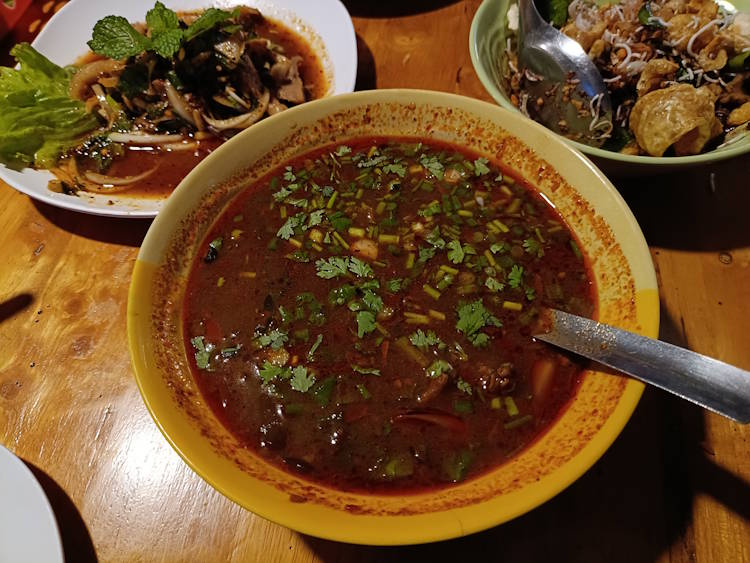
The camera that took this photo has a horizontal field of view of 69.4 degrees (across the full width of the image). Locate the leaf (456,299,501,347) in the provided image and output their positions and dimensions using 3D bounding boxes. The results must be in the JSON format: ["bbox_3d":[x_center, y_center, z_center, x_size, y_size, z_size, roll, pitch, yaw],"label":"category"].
[{"bbox_3d":[0.048,0.019,0.248,0.020,0.005,0.024,3,59,5],"label":"leaf"}]

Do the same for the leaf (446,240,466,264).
[{"bbox_3d":[0.041,-0.015,0.269,0.008,0.004,0.015,1,58,4],"label":"leaf"}]

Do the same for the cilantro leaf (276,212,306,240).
[{"bbox_3d":[-0.042,-0.029,0.282,0.010,0.004,0.021,39,68,23],"label":"cilantro leaf"}]

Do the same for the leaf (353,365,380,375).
[{"bbox_3d":[-0.004,0.039,0.238,0.013,0.004,0.003,10,59,9],"label":"leaf"}]

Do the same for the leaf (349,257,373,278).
[{"bbox_3d":[-0.008,-0.006,0.267,0.007,0.004,0.017,-35,63,-17],"label":"leaf"}]

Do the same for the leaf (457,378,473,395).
[{"bbox_3d":[0.039,0.045,0.233,0.008,0.003,0.005,31,65,20],"label":"leaf"}]

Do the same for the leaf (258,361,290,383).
[{"bbox_3d":[-0.044,0.042,0.239,0.014,0.003,0.010,16,61,12],"label":"leaf"}]

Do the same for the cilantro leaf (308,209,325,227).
[{"bbox_3d":[-0.031,-0.033,0.284,0.007,0.004,0.012,7,59,7],"label":"cilantro leaf"}]

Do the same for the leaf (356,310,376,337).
[{"bbox_3d":[-0.004,0.020,0.251,0.008,0.003,0.013,-6,58,-1],"label":"leaf"}]

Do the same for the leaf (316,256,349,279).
[{"bbox_3d":[-0.021,-0.007,0.267,0.016,0.004,0.013,0,58,3],"label":"leaf"}]

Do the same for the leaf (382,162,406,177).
[{"bbox_3d":[0.011,-0.062,0.300,0.013,0.003,0.008,13,60,11],"label":"leaf"}]

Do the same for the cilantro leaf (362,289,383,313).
[{"bbox_3d":[-0.001,0.009,0.257,0.007,0.004,0.015,-36,63,-18],"label":"cilantro leaf"}]

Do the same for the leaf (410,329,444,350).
[{"bbox_3d":[0.024,0.026,0.245,0.015,0.004,0.009,4,59,6],"label":"leaf"}]

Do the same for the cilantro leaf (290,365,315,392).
[{"bbox_3d":[-0.033,0.043,0.238,0.011,0.003,0.011,34,66,21],"label":"cilantro leaf"}]

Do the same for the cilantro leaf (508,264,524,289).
[{"bbox_3d":[0.068,-0.002,0.260,0.006,0.003,0.013,24,63,17],"label":"cilantro leaf"}]

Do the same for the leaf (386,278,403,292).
[{"bbox_3d":[0.010,0.002,0.261,0.007,0.003,0.007,-3,58,1],"label":"leaf"}]

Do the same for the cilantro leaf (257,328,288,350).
[{"bbox_3d":[-0.046,0.027,0.249,0.012,0.003,0.010,-35,63,-17],"label":"cilantro leaf"}]

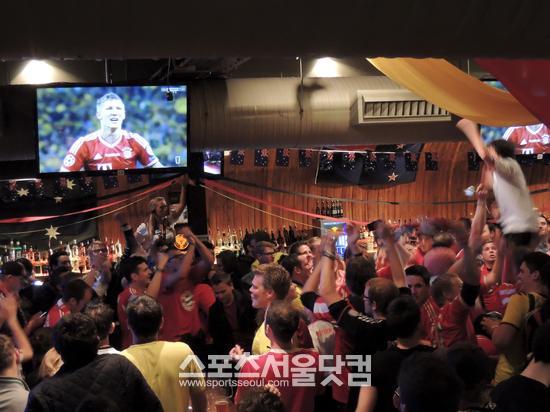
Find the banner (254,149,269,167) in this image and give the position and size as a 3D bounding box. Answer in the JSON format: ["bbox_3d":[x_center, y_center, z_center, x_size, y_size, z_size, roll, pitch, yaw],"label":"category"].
[{"bbox_3d":[-0.162,-0.582,10.600,0.157,0.218,0.020,-2,2,-2],"label":"banner"}]

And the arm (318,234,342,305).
[{"bbox_3d":[0.343,0.393,5.400,0.150,0.440,0.200,-2,2,-11],"label":"arm"}]

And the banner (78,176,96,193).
[{"bbox_3d":[-2.104,-0.255,9.800,0.165,0.205,0.020,-2,2,-11],"label":"banner"}]

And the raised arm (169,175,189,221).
[{"bbox_3d":[-1.027,-0.085,9.300,0.210,0.490,0.180,-2,2,-6],"label":"raised arm"}]

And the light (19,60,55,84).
[{"bbox_3d":[-2.621,-1.467,9.600,0.390,0.270,0.340,-2,2,-6],"label":"light"}]

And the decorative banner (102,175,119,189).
[{"bbox_3d":[-1.837,-0.292,9.800,0.165,0.200,0.020,-2,2,-11],"label":"decorative banner"}]

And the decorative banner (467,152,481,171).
[{"bbox_3d":[2.421,-0.536,10.600,0.157,0.218,0.020,-2,2,6],"label":"decorative banner"}]

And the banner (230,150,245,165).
[{"bbox_3d":[-0.448,-0.595,10.500,0.157,0.210,0.020,-2,2,-2],"label":"banner"}]

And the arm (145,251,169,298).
[{"bbox_3d":[-0.855,0.494,6.300,0.170,0.360,0.180,-1,2,32],"label":"arm"}]

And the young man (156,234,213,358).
[{"bbox_3d":[-0.760,1.120,7.450,0.530,1.840,0.420,-1,1,-7],"label":"young man"}]

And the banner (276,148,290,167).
[{"bbox_3d":[0.102,-0.582,10.600,0.157,0.218,0.020,-2,2,-2],"label":"banner"}]

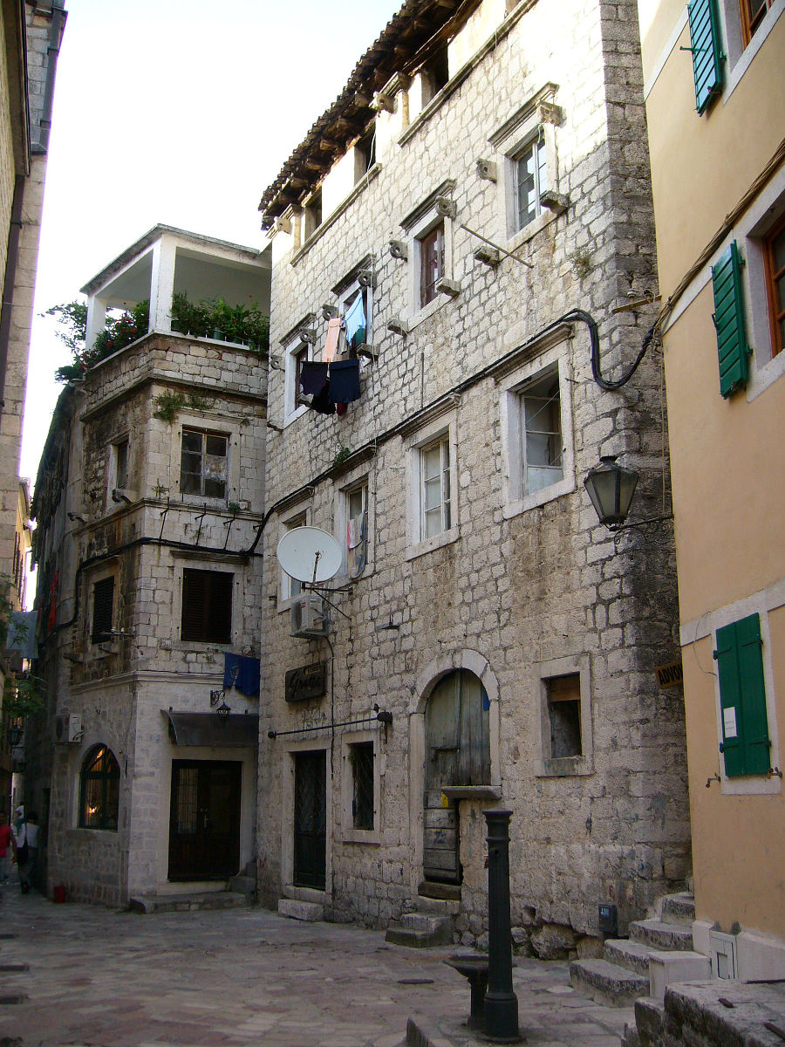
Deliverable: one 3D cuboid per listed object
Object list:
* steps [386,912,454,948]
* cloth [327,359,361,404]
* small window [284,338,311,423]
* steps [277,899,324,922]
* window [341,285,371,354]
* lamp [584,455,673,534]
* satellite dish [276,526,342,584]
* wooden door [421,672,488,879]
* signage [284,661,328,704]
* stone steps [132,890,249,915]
[{"bbox_3d":[0.340,4.984,12.963,0.531,0.327,0.705,7,-16,-27],"label":"steps"},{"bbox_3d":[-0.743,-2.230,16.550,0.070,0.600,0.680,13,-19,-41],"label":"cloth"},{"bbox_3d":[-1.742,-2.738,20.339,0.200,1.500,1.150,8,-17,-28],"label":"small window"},{"bbox_3d":[-1.419,6.010,16.454,0.245,0.266,1.175,7,-16,-27],"label":"steps"},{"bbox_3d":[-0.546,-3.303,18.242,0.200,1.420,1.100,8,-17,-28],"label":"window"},{"bbox_3d":[2.128,-0.255,9.511,0.770,0.680,0.480,-3,-14,12],"label":"lamp"},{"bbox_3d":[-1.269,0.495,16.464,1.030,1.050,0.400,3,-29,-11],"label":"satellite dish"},{"bbox_3d":[0.791,3.183,13.346,0.092,2.616,1.574,7,-16,-27],"label":"wooden door"},{"bbox_3d":[-1.441,2.648,17.437,0.143,0.521,1.431,7,-16,-27],"label":"signage"},{"bbox_3d":[-3.311,6.319,17.666,1.942,0.225,0.562,8,-16,-31],"label":"stone steps"}]

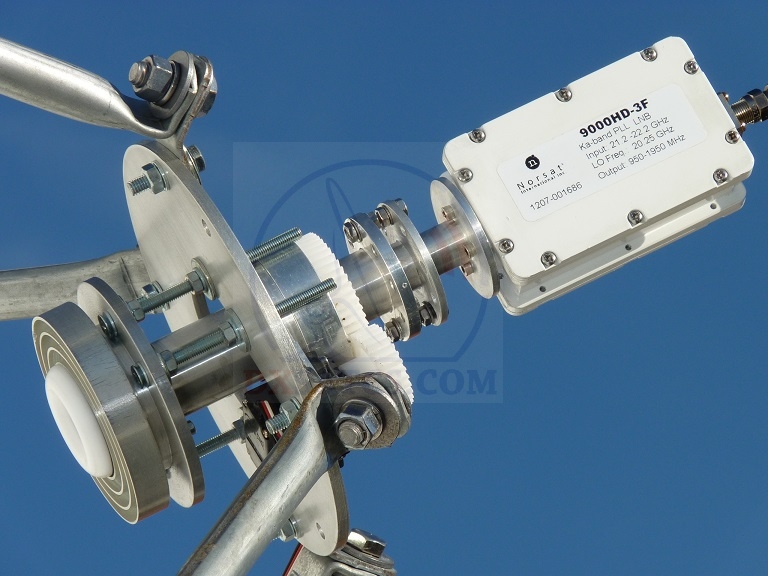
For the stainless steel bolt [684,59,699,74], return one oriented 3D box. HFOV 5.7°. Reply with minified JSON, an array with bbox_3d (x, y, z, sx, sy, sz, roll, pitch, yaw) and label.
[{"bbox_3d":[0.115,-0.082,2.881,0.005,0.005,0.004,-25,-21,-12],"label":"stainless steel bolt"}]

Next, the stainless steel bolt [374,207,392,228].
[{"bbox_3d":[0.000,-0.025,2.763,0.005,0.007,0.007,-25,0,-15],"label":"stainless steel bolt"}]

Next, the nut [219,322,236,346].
[{"bbox_3d":[-0.055,0.016,2.722,0.004,0.008,0.008,-25,0,-15],"label":"nut"}]

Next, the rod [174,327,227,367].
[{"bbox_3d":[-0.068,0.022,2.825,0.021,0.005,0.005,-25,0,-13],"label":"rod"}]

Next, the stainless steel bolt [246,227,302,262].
[{"bbox_3d":[-0.039,-0.016,2.750,0.021,0.004,0.004,-25,0,-15],"label":"stainless steel bolt"}]

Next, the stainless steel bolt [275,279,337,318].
[{"bbox_3d":[-0.027,0.003,2.730,0.022,0.004,0.004,-25,0,-15],"label":"stainless steel bolt"}]

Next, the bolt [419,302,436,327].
[{"bbox_3d":[0.016,0.009,2.763,0.005,0.007,0.007,-25,0,-15],"label":"bolt"}]

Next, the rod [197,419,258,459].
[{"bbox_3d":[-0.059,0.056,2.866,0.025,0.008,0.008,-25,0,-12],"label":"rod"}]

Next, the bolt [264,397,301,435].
[{"bbox_3d":[-0.035,0.046,2.700,0.013,0.010,0.010,-25,0,-15],"label":"bolt"}]

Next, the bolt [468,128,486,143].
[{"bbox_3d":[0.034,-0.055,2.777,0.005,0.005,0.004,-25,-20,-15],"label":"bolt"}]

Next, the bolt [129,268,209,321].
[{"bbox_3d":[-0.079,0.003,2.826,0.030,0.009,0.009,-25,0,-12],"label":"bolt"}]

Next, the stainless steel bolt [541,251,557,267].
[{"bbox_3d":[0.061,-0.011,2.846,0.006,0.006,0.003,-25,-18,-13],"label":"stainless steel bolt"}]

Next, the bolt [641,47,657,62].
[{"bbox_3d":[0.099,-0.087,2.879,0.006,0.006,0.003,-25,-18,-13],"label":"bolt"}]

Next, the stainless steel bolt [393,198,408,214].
[{"bbox_3d":[0.006,-0.029,2.768,0.004,0.007,0.007,-25,0,-15],"label":"stainless steel bolt"}]

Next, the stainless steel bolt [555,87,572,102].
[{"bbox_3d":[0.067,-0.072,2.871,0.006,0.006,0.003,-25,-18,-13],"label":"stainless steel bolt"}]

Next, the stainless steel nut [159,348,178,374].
[{"bbox_3d":[-0.079,0.027,2.811,0.004,0.009,0.009,-25,0,-12],"label":"stainless steel nut"}]

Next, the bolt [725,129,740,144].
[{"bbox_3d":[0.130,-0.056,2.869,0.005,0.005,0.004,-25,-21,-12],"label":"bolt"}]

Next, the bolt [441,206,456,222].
[{"bbox_3d":[0.024,-0.027,2.772,0.004,0.005,0.005,-25,0,-15],"label":"bolt"}]

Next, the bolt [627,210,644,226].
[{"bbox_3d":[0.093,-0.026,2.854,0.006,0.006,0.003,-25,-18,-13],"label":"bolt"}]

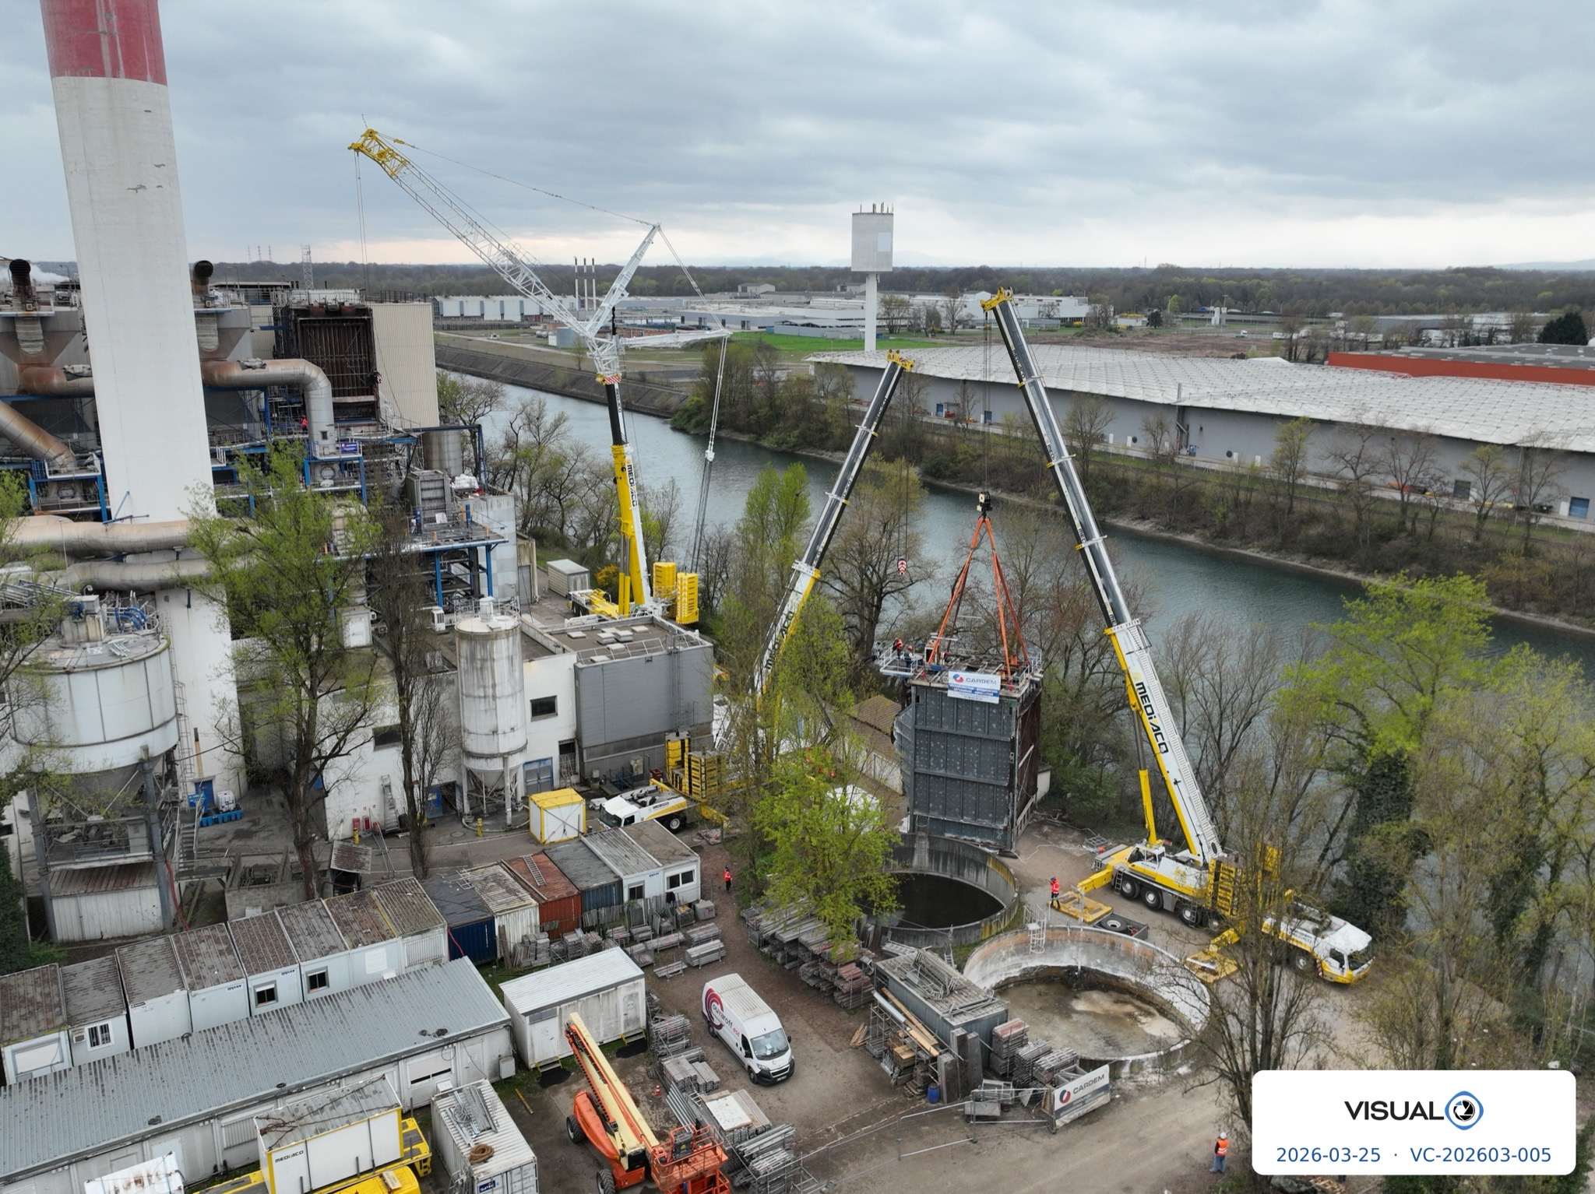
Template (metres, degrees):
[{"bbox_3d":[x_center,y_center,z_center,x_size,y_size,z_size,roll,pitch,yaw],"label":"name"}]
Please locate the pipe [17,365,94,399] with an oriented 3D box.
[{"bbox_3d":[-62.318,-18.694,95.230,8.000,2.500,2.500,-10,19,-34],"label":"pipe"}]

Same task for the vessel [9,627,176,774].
[{"bbox_3d":[-40.078,5.829,63.079,8.100,5.800,8.100,-10,19,-34],"label":"vessel"}]

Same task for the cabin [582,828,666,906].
[{"bbox_3d":[-11.120,17.338,70.201,2.440,2.600,6.060,-11,19,-33],"label":"cabin"}]

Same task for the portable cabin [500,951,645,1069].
[{"bbox_3d":[-11.155,20.481,55.356,6.200,2.880,2.800,-9,18,-32],"label":"portable cabin"}]

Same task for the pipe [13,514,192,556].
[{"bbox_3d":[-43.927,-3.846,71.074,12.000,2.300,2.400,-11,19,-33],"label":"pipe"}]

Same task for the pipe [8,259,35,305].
[{"bbox_3d":[-63.119,-25.606,90.000,1.800,3.600,2.000,-7,17,-23],"label":"pipe"}]

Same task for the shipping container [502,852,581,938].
[{"bbox_3d":[-15.423,18.081,66.678,2.440,2.590,6.060,-10,19,-33],"label":"shipping container"}]

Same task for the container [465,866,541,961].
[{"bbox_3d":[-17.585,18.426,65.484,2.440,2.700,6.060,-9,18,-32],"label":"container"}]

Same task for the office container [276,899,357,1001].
[{"bbox_3d":[-26.633,19.529,60.969,2.440,2.700,6.060,-10,19,-34],"label":"office container"}]

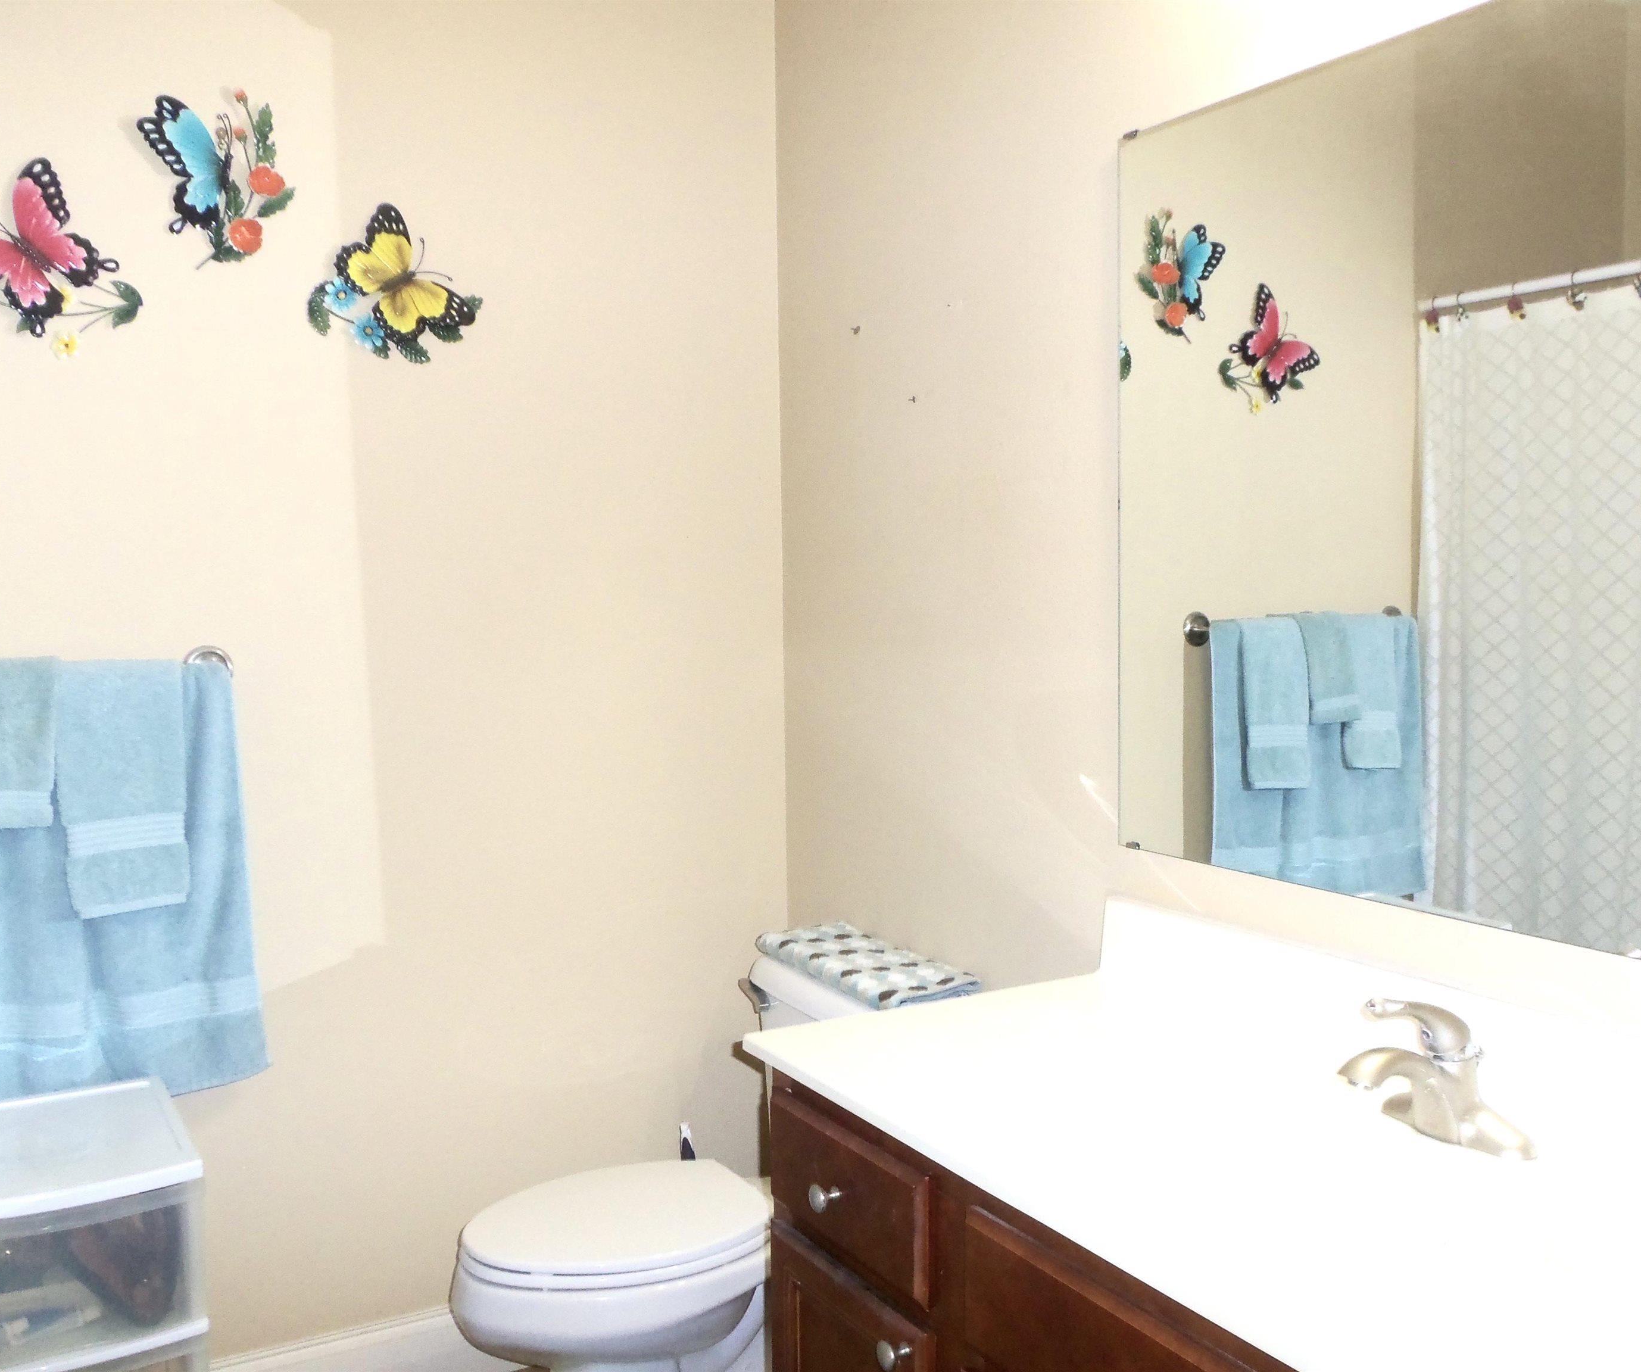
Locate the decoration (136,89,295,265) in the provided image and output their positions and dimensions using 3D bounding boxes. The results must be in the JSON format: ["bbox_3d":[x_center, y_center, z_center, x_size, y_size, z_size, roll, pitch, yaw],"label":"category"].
[{"bbox_3d":[-0.886,-0.749,2.183,0.218,0.269,0.052,-3,5,-30],"label":"decoration"}]

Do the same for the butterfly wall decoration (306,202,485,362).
[{"bbox_3d":[-0.663,-0.631,2.321,0.273,0.244,0.048,-3,5,-30],"label":"butterfly wall decoration"}]

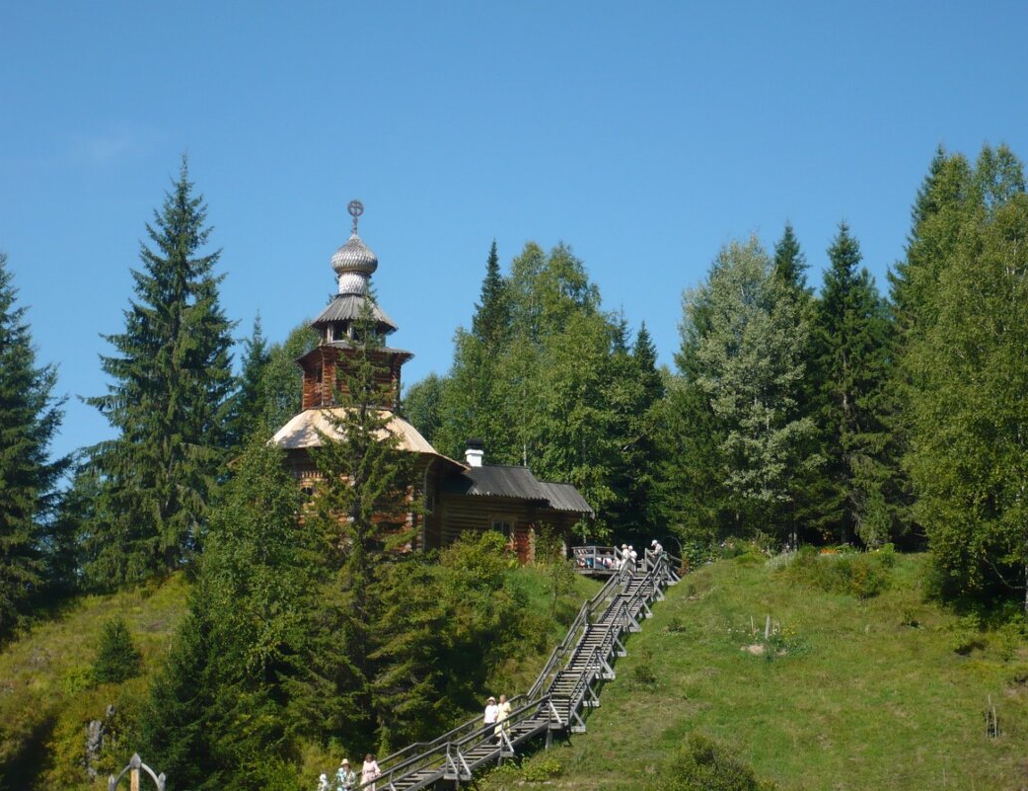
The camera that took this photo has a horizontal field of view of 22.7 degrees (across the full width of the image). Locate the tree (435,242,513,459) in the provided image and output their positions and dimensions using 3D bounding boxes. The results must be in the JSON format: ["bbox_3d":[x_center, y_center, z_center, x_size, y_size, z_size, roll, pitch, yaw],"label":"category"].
[{"bbox_3d":[-1.122,1.077,128.622,4.200,18.073,4.200,0,-10,0],"label":"tree"}]

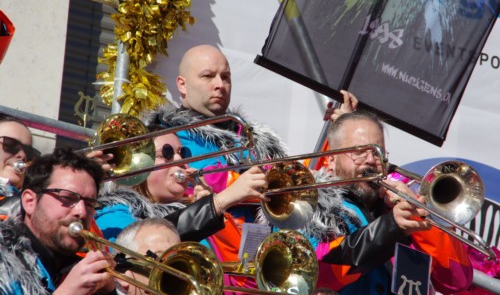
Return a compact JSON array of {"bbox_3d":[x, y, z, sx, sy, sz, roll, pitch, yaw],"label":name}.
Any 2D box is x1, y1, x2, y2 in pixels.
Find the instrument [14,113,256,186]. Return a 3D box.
[{"bbox_3d":[-0.328,0.017,11.800,0.240,0.230,1.080,13,-18,-41],"label":"instrument"}]

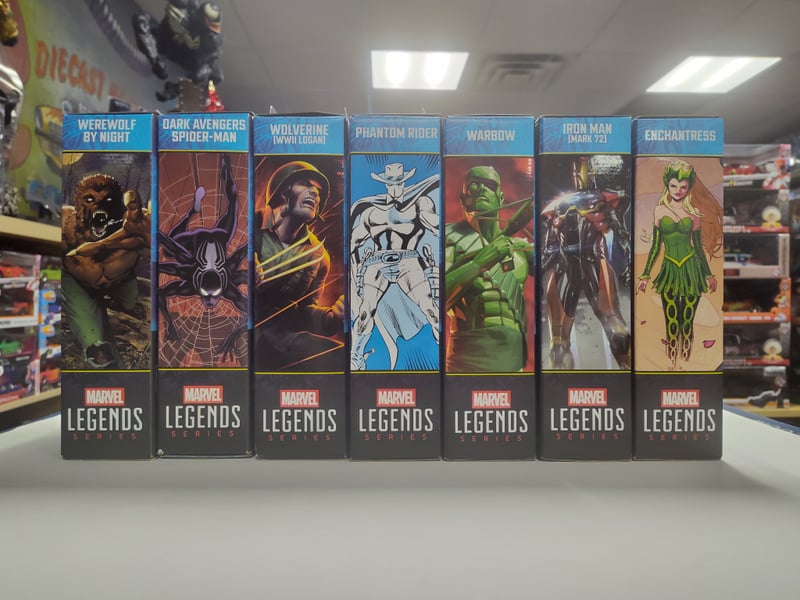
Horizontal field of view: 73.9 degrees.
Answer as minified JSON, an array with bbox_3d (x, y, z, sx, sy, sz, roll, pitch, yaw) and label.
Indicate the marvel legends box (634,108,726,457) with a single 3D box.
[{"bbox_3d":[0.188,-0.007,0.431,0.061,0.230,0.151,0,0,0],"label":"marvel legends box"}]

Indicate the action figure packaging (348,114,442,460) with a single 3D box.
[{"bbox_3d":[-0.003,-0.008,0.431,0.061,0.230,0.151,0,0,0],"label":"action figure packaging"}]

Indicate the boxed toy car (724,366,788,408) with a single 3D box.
[{"bbox_3d":[1.010,0.257,1.623,0.270,0.123,0.125,0,0,0],"label":"boxed toy car"}]

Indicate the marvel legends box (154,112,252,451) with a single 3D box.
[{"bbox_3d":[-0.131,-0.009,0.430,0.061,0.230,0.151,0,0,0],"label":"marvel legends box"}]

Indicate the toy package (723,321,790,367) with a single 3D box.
[{"bbox_3d":[0.839,0.111,1.377,0.260,0.109,0.115,0,0,0],"label":"toy package"}]

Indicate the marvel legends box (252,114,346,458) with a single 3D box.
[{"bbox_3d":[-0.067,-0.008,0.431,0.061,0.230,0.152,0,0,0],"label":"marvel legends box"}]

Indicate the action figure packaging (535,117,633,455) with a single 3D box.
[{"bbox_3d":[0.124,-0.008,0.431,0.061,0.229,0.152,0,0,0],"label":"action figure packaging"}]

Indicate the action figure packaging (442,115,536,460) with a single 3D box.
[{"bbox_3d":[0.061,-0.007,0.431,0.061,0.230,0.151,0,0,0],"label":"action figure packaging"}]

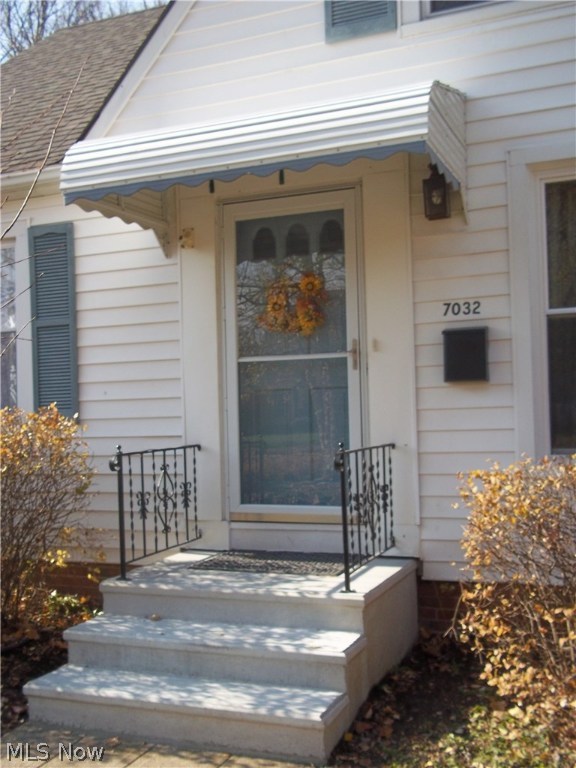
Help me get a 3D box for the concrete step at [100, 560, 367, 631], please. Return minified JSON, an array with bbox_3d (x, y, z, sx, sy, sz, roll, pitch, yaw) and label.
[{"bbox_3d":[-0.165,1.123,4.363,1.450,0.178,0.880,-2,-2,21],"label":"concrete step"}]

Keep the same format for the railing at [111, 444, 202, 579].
[{"bbox_3d":[-0.761,0.707,4.814,0.065,0.735,1.010,-2,-2,21],"label":"railing"}]

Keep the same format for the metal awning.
[{"bbox_3d":[-0.097,-1.320,4.554,2.030,0.780,1.200,-2,-2,21],"label":"metal awning"}]

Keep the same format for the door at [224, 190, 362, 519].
[{"bbox_3d":[0.012,-0.188,5.124,0.915,2.060,0.055,-2,-2,21],"label":"door"}]

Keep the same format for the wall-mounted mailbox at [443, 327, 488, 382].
[{"bbox_3d":[1.041,-0.171,4.681,0.260,0.315,0.100,-2,-2,21],"label":"wall-mounted mailbox"}]

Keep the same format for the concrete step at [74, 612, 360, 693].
[{"bbox_3d":[-0.366,1.278,3.826,1.450,0.178,0.330,-2,-2,21],"label":"concrete step"}]

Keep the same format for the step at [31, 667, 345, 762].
[{"bbox_3d":[-0.474,1.439,3.531,1.450,0.178,0.330,-2,-2,21],"label":"step"}]

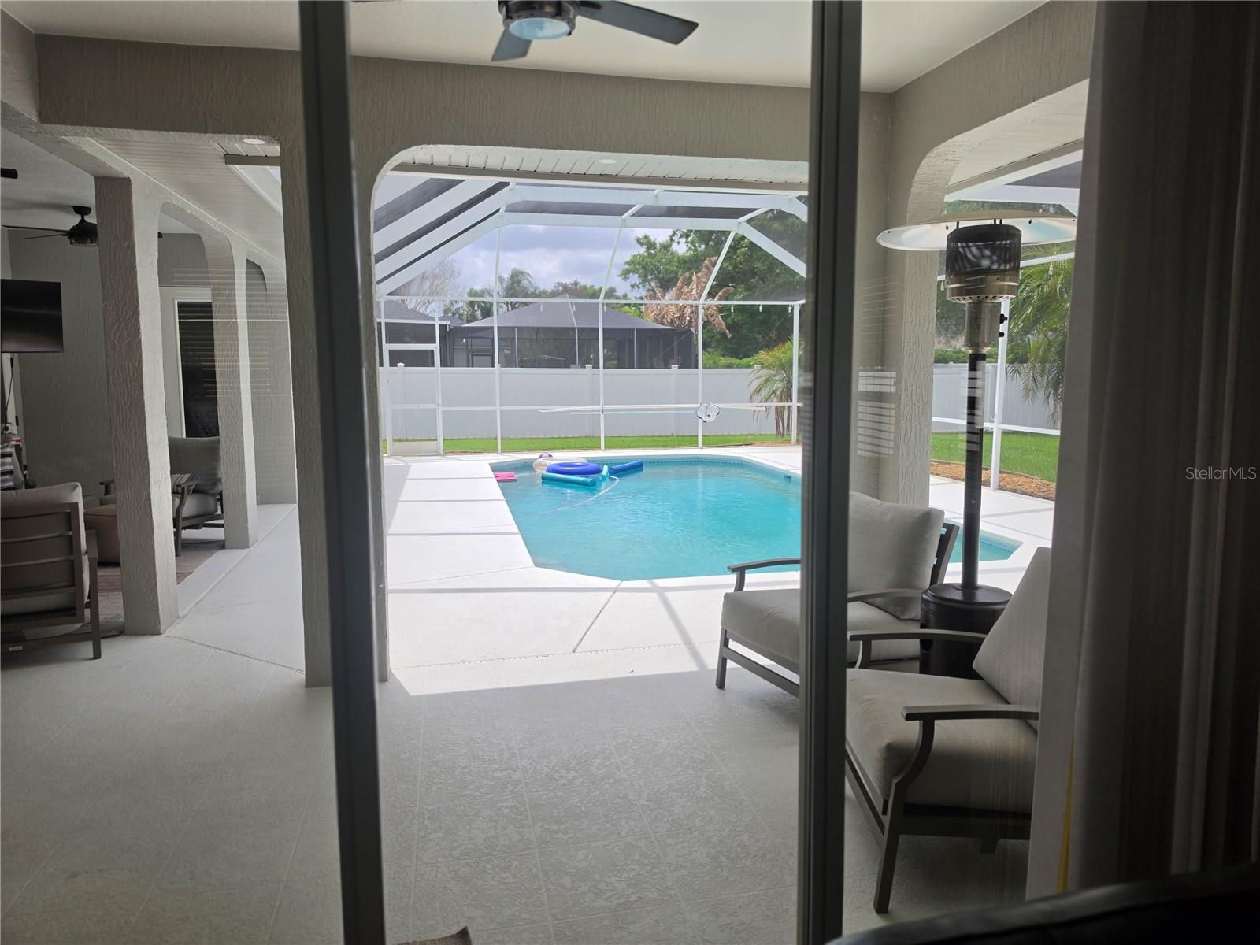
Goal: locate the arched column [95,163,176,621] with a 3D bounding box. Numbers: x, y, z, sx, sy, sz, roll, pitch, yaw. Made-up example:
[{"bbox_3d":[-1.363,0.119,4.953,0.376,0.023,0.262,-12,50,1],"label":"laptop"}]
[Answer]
[{"bbox_3d":[-2.987,-0.373,5.087,0.210,2.660,0.395,-1,7,-12],"label":"arched column"}]

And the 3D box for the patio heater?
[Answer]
[{"bbox_3d":[1.425,0.054,3.514,0.820,2.220,0.820,-1,7,-12],"label":"patio heater"}]

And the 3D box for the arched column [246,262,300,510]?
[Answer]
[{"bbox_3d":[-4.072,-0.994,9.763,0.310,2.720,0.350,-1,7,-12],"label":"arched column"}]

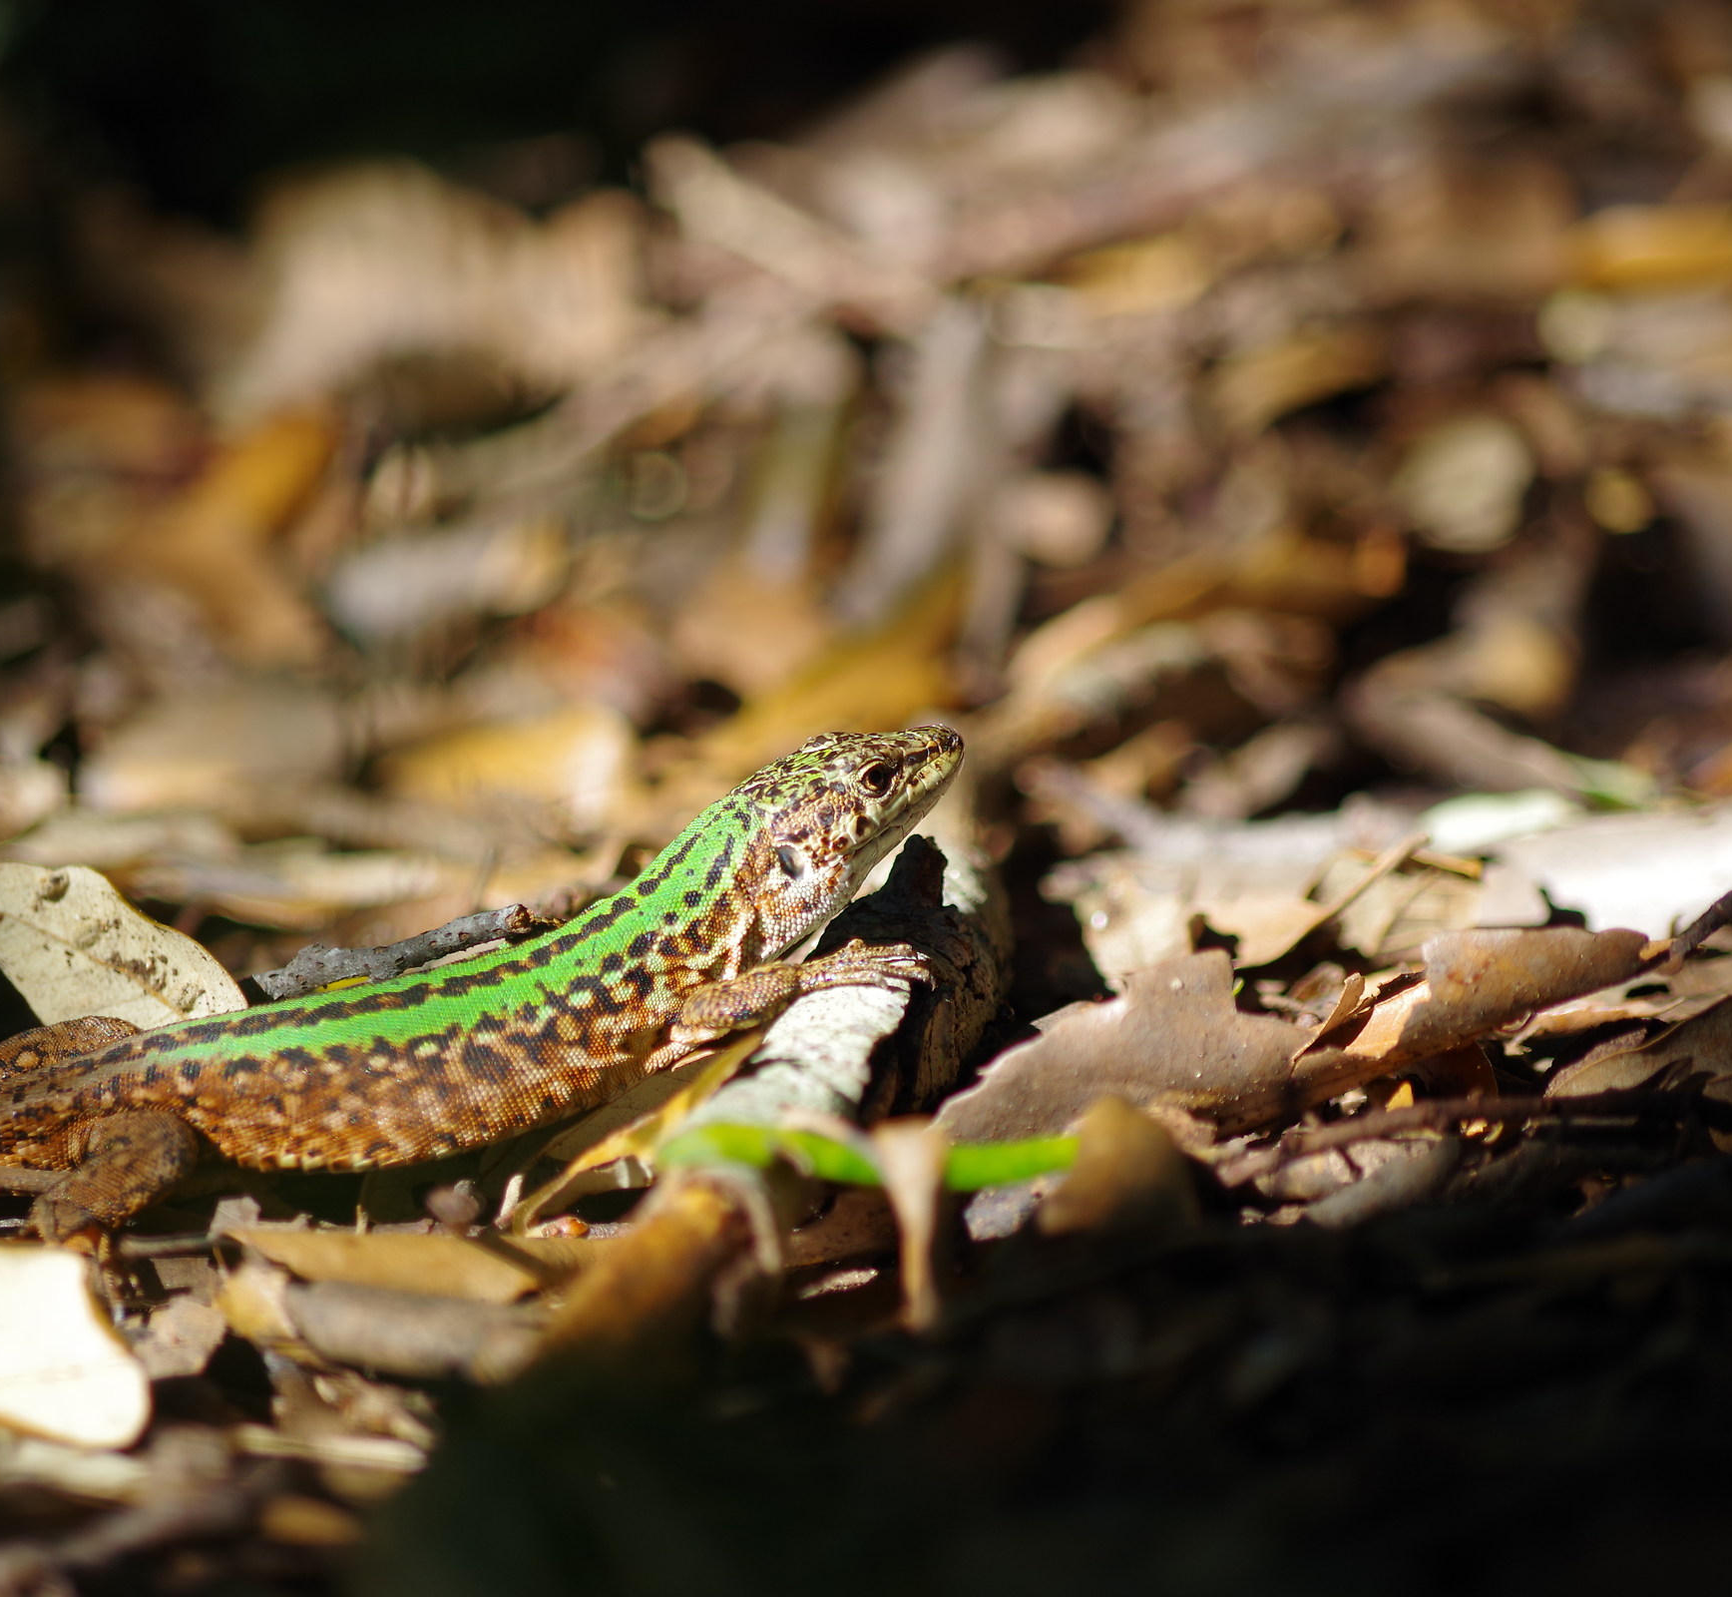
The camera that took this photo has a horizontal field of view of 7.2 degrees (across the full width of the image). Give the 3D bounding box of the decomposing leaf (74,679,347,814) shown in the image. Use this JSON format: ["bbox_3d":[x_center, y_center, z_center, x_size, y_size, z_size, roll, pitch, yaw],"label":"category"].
[{"bbox_3d":[-0.051,-0.004,1.072,0.021,0.004,0.016,0,35,0],"label":"decomposing leaf"}]

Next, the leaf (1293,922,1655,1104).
[{"bbox_3d":[0.044,0.016,0.999,0.026,0.005,0.007,-16,38,13],"label":"leaf"}]

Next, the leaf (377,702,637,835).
[{"bbox_3d":[-0.028,-0.002,1.066,0.020,0.004,0.015,0,35,0],"label":"leaf"}]

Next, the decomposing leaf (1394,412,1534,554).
[{"bbox_3d":[0.050,-0.026,1.156,0.012,0.014,0.004,0,-30,0],"label":"decomposing leaf"}]

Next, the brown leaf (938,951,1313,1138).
[{"bbox_3d":[0.018,0.018,0.991,0.028,0.004,0.012,-8,49,9],"label":"brown leaf"}]

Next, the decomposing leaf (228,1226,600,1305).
[{"bbox_3d":[-0.031,0.032,0.939,0.026,0.002,0.008,2,20,-1],"label":"decomposing leaf"}]

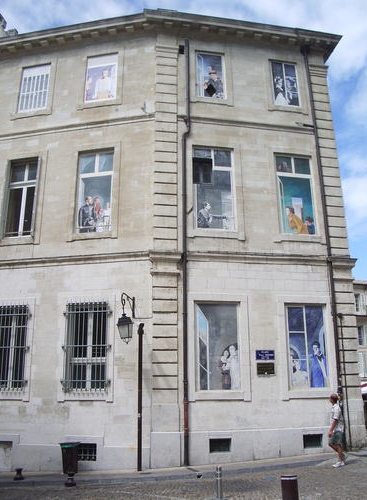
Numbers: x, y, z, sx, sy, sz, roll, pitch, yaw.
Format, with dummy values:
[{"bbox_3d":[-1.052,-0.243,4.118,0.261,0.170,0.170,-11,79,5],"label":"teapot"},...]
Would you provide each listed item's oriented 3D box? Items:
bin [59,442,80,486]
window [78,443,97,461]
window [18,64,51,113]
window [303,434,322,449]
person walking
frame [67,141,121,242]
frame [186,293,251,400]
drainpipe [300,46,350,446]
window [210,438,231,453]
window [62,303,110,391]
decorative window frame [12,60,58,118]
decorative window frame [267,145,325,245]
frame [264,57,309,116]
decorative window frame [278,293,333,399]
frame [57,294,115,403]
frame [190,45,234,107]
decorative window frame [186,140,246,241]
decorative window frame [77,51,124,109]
[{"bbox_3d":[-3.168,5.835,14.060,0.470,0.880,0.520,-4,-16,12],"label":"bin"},{"bbox_3d":[-2.808,5.824,14.555,0.694,0.474,0.100,-4,-16,12],"label":"window"},{"bbox_3d":[-4.869,-5.283,16.533,0.982,1.539,0.120,-4,-15,13],"label":"window"},{"bbox_3d":[3.495,5.188,13.699,0.521,0.331,0.080,3,-15,-12],"label":"window"},{"bbox_3d":[3.989,4.663,13.122,0.460,1.750,0.480,2,-16,-8],"label":"person walking"},{"bbox_3d":[-2.658,-1.749,15.018,1.530,2.997,0.200,-4,-15,13],"label":"frame"},{"bbox_3d":[0.966,2.607,13.823,1.612,2.957,0.200,3,-15,-12],"label":"frame"},{"bbox_3d":[4.696,-0.794,16.705,0.300,13.901,0.220,3,-16,-11],"label":"drainpipe"},{"bbox_3d":[1.049,5.553,14.352,0.625,0.364,0.150,3,-16,-11],"label":"window"},{"bbox_3d":[-2.647,2.640,13.867,1.211,2.430,0.250,-4,-15,13],"label":"window"},{"bbox_3d":[-5.395,-5.828,18.302,1.605,2.315,0.200,-4,-16,12],"label":"decorative window frame"},{"bbox_3d":[3.424,-1.718,15.537,1.600,3.083,0.200,3,-15,-12],"label":"decorative window frame"},{"bbox_3d":[3.666,-5.879,18.037,1.495,2.215,0.200,3,-16,-11],"label":"frame"},{"bbox_3d":[3.813,2.987,15.593,1.761,3.144,0.220,3,-16,-11],"label":"decorative window frame"},{"bbox_3d":[-2.675,2.691,13.882,1.513,2.856,0.200,-4,-15,13],"label":"frame"},{"bbox_3d":[0.907,-5.508,15.953,1.336,1.929,0.180,3,-15,-12],"label":"frame"},{"bbox_3d":[0.961,-1.774,14.984,1.702,2.961,0.200,3,-15,-12],"label":"decorative window frame"},{"bbox_3d":[-2.879,-6.017,17.779,1.625,2.275,0.200,-4,-16,12],"label":"decorative window frame"}]

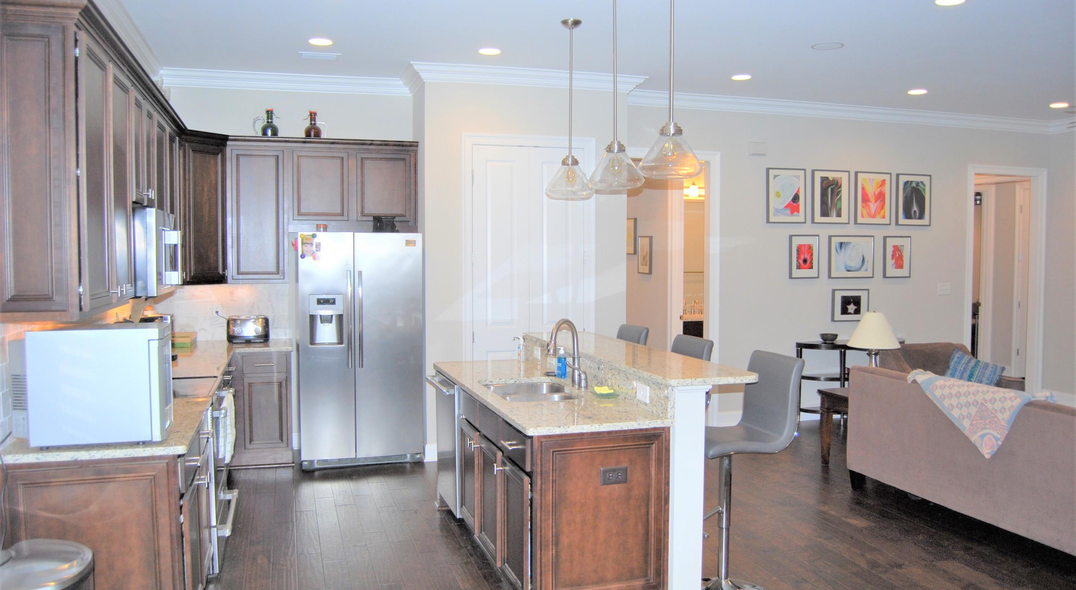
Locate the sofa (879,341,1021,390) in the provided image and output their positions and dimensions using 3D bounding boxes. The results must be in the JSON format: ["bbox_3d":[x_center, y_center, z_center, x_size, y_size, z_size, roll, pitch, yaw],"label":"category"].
[{"bbox_3d":[3.580,0.864,6.895,0.980,0.830,0.790,-1,3,-18],"label":"sofa"}]

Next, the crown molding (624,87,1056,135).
[{"bbox_3d":[3.091,-1.756,7.837,5.080,0.115,0.125,-1,2,-17],"label":"crown molding"}]

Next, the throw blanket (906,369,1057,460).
[{"bbox_3d":[2.493,0.698,4.622,0.190,0.380,0.910,-1,3,-18],"label":"throw blanket"}]

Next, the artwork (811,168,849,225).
[{"bbox_3d":[2.788,-0.929,7.689,0.432,0.510,0.028,-1,3,-17],"label":"artwork"}]

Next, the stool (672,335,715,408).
[{"bbox_3d":[0.645,0.814,4.473,0.500,1.125,0.430,-1,2,-17],"label":"stool"}]

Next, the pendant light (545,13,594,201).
[{"bbox_3d":[0.204,-1.147,5.036,0.300,1.088,0.300,0,3,0],"label":"pendant light"}]

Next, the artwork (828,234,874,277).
[{"bbox_3d":[3.079,-0.372,7.932,0.521,0.425,0.032,-1,3,-18],"label":"artwork"}]

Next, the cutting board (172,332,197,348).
[{"bbox_3d":[-2.782,0.353,6.225,0.250,0.065,0.430,-1,2,-17],"label":"cutting board"}]

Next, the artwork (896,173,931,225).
[{"bbox_3d":[3.719,-0.935,7.994,0.430,0.512,0.028,-1,3,-17],"label":"artwork"}]

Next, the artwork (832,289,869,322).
[{"bbox_3d":[3.079,0.102,7.956,0.421,0.328,0.032,-1,3,-18],"label":"artwork"}]

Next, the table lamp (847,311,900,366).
[{"bbox_3d":[2.519,0.424,6.062,0.380,0.645,0.380,-1,3,-18],"label":"table lamp"}]

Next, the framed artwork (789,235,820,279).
[{"bbox_3d":[2.577,-0.362,7.789,0.325,0.425,0.030,-1,2,-17],"label":"framed artwork"}]

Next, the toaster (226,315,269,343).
[{"bbox_3d":[-2.244,0.265,6.259,0.300,0.205,0.260,0,3,-11],"label":"toaster"}]

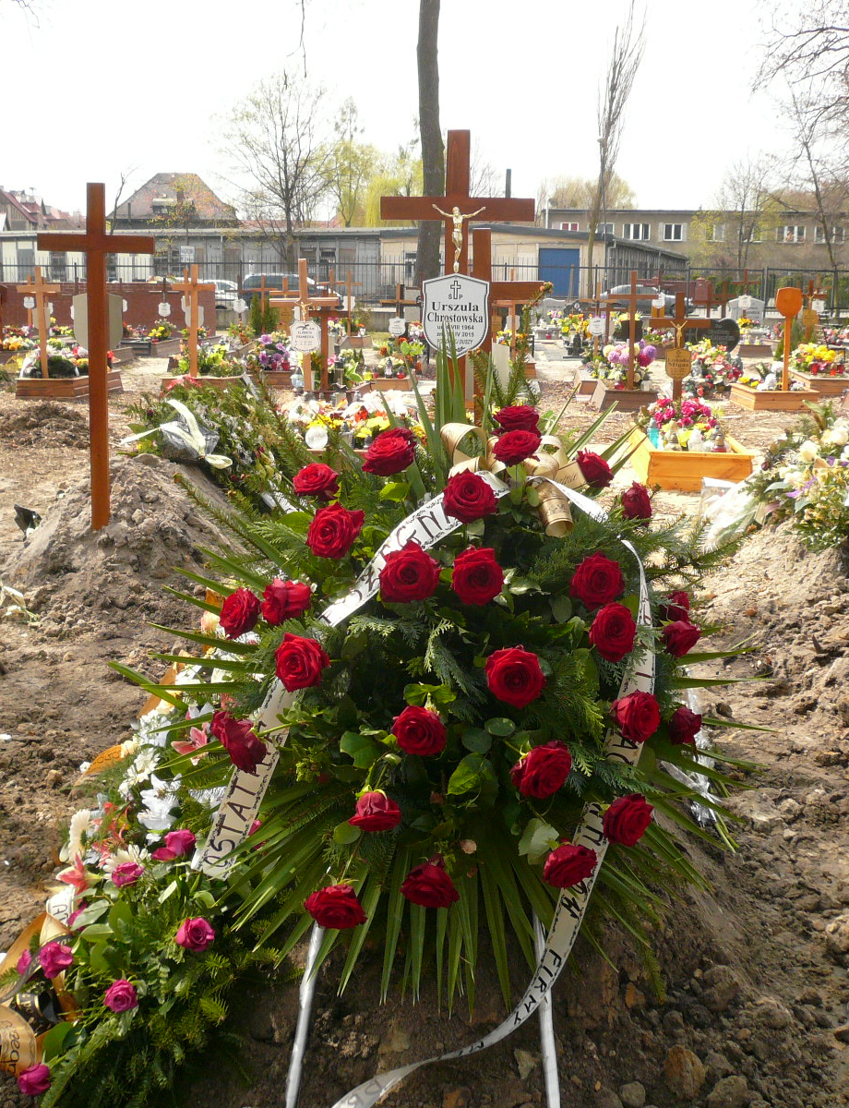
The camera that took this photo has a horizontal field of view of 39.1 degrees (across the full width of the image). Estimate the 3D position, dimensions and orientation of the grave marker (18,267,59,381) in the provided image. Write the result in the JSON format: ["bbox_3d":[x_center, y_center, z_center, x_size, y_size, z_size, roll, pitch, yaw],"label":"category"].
[{"bbox_3d":[-5.226,-3.121,16.202,0.579,1.522,0.100,1,13,6],"label":"grave marker"}]

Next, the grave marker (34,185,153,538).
[{"bbox_3d":[-1.582,-0.925,5.820,0.565,1.690,0.080,4,13,5],"label":"grave marker"}]

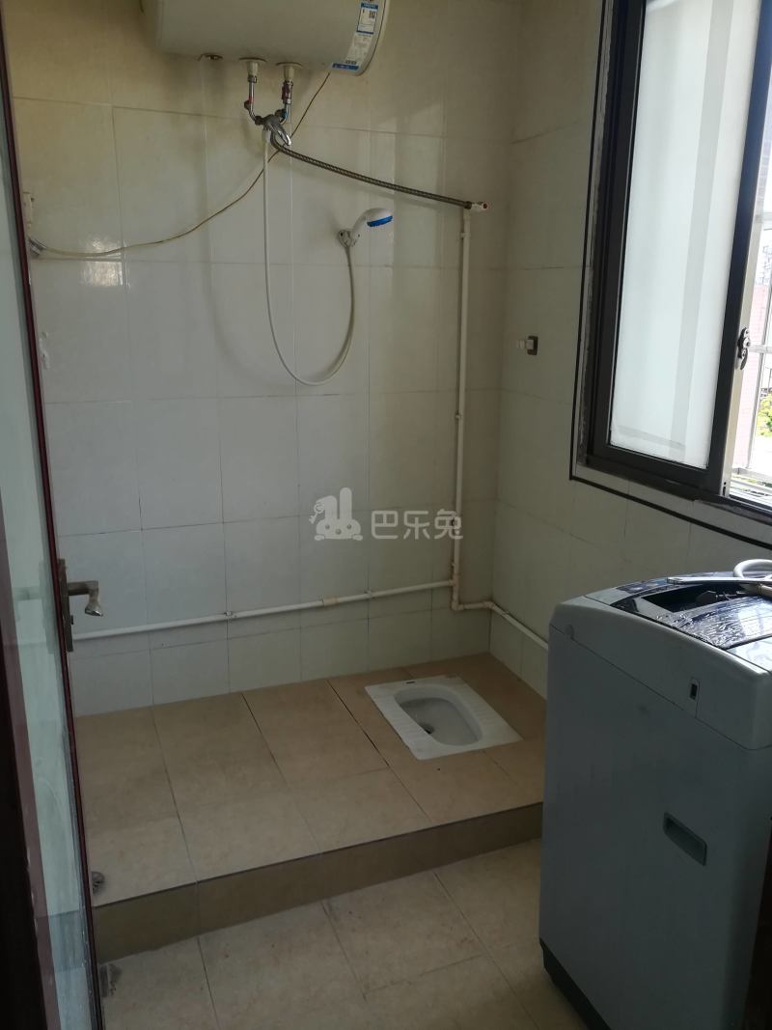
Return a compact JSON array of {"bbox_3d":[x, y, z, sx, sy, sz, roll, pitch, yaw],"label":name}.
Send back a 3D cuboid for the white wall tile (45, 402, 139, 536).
[{"bbox_3d":[-0.869,-0.134,2.281,0.250,0.399,0.012,-5,16,-22],"label":"white wall tile"}]

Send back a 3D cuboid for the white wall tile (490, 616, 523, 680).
[{"bbox_3d":[0.448,0.455,2.849,0.012,0.192,0.240,-5,16,-22],"label":"white wall tile"}]

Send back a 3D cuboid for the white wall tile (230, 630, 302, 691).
[{"bbox_3d":[-0.412,0.497,2.641,0.250,0.199,0.012,-5,16,-22],"label":"white wall tile"}]

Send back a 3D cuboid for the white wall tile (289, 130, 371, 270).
[{"bbox_3d":[-0.168,-0.976,2.396,0.252,0.400,0.010,-5,15,-21],"label":"white wall tile"}]

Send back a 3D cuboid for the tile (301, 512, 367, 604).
[{"bbox_3d":[-0.178,0.173,2.696,0.250,0.370,0.010,-5,15,-21],"label":"tile"}]

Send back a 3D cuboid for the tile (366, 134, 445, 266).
[{"bbox_3d":[0.066,-0.997,2.487,0.252,0.400,0.010,-5,15,-21],"label":"tile"}]

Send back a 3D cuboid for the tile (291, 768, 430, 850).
[{"bbox_3d":[-0.069,0.772,2.023,0.297,0.012,0.280,-5,16,-22],"label":"tile"}]

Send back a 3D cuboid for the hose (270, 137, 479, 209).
[{"bbox_3d":[-0.016,-1.016,2.310,0.714,0.138,0.040,-9,17,-32],"label":"hose"}]

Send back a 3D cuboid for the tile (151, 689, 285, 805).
[{"bbox_3d":[-0.517,0.699,2.340,0.297,0.010,0.605,-5,15,-21],"label":"tile"}]

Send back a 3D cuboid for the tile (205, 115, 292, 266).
[{"bbox_3d":[-0.398,-0.950,2.261,0.250,0.399,0.012,-5,16,-22],"label":"tile"}]

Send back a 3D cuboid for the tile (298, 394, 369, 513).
[{"bbox_3d":[-0.175,-0.202,2.605,0.250,0.400,0.010,-5,15,-21],"label":"tile"}]

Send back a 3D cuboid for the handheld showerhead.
[{"bbox_3d":[-0.067,-0.880,2.376,0.186,0.119,0.081,6,15,22],"label":"handheld showerhead"}]

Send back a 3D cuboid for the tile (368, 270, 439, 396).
[{"bbox_3d":[0.061,-0.610,2.583,0.251,0.399,0.010,-5,15,-21],"label":"tile"}]

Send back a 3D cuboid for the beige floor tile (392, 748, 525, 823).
[{"bbox_3d":[0.198,0.752,2.158,0.294,0.010,0.281,-5,15,-21],"label":"beige floor tile"}]

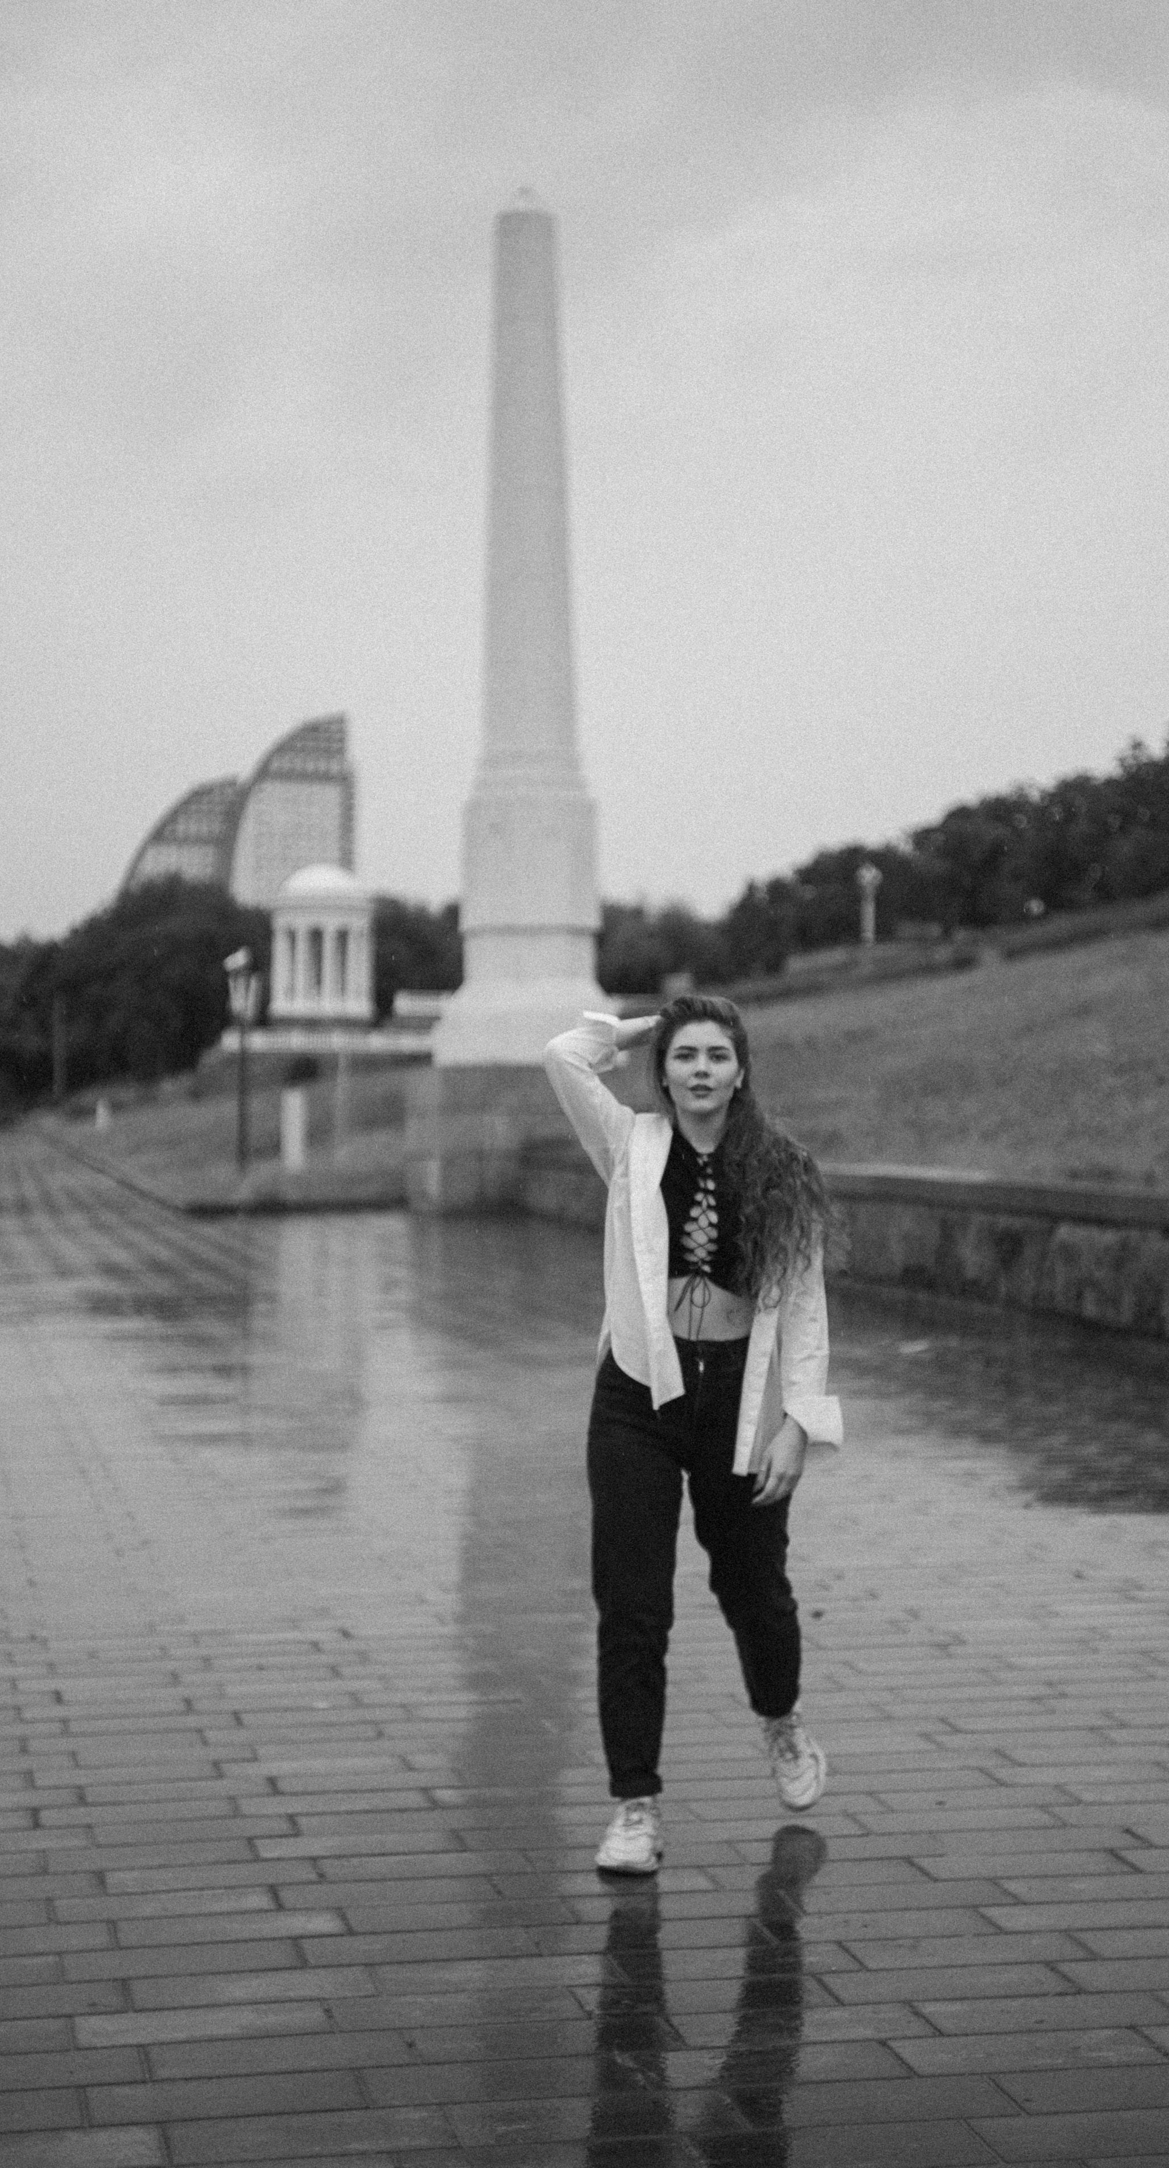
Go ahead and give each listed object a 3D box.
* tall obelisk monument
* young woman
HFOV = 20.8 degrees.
[{"bbox_3d":[-0.926,-6.663,46.500,2.350,12.800,2.350,0,0,-11],"label":"tall obelisk monument"},{"bbox_3d":[0.208,0.655,6.200,0.570,1.650,0.560,0,0,5],"label":"young woman"}]

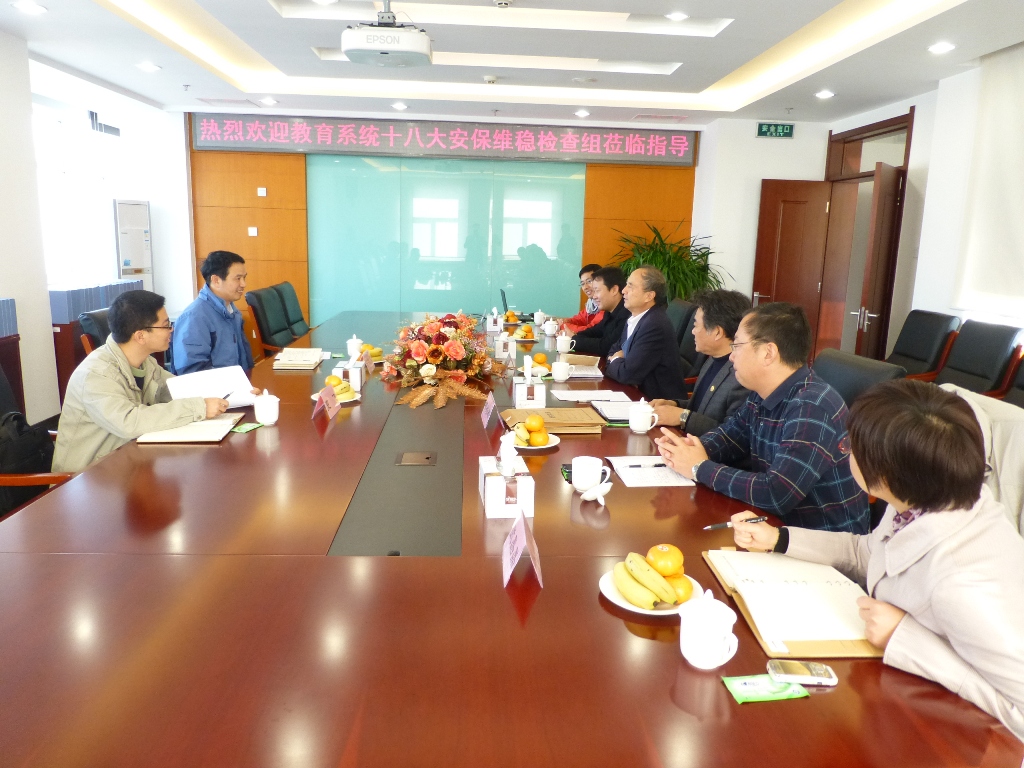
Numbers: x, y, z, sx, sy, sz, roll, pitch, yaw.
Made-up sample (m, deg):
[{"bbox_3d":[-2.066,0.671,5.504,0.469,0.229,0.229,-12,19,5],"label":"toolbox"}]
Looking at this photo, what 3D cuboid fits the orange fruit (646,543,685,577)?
[{"bbox_3d":[0.310,0.357,1.435,0.075,0.065,0.075,1,12,-4],"label":"orange fruit"}]

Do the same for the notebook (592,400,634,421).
[{"bbox_3d":[0.481,0.112,3.112,0.220,0.015,0.310,1,12,-1],"label":"notebook"}]

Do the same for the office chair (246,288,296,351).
[{"bbox_3d":[-1.748,-0.269,5.798,0.640,1.030,0.580,1,12,-4],"label":"office chair"}]

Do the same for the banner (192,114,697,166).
[{"bbox_3d":[-0.619,-2.414,7.063,4.930,0.334,0.100,1,12,-4],"label":"banner"}]

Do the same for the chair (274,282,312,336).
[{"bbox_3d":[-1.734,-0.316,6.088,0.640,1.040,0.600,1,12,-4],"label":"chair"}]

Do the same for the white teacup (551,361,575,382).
[{"bbox_3d":[0.267,-0.061,3.681,0.114,0.094,0.086,1,12,-4],"label":"white teacup"}]

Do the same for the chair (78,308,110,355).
[{"bbox_3d":[-1.910,0.112,3.955,0.640,1.030,0.580,1,12,-4],"label":"chair"}]

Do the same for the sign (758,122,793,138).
[{"bbox_3d":[2.414,-2.317,6.491,0.357,0.125,0.027,1,11,-4],"label":"sign"}]

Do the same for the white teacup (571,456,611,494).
[{"bbox_3d":[0.233,0.269,2.129,0.113,0.089,0.090,1,12,-4],"label":"white teacup"}]

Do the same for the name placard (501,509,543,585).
[{"bbox_3d":[0.025,0.353,1.552,0.082,0.097,0.203,1,11,-4],"label":"name placard"}]

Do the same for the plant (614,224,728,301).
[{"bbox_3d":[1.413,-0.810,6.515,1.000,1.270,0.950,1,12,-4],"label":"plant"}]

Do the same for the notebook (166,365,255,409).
[{"bbox_3d":[-1.202,0.033,2.828,0.279,0.025,0.213,-14,56,-28],"label":"notebook"}]

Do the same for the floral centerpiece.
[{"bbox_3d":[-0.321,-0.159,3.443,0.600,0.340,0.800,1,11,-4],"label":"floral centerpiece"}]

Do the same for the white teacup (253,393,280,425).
[{"bbox_3d":[-0.935,0.083,2.693,0.096,0.131,0.110,-3,12,-19],"label":"white teacup"}]

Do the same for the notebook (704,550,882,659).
[{"bbox_3d":[0.610,0.440,1.509,0.295,0.024,0.440,1,12,-1],"label":"notebook"}]

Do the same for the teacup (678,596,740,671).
[{"bbox_3d":[0.348,0.428,1.254,0.093,0.135,0.111,-9,16,-42],"label":"teacup"}]

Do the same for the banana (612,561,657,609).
[{"bbox_3d":[0.254,0.418,1.467,0.050,0.040,0.168,-2,12,-16],"label":"banana"}]

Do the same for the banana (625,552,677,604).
[{"bbox_3d":[0.290,0.405,1.473,0.043,0.043,0.185,-3,12,-20],"label":"banana"}]

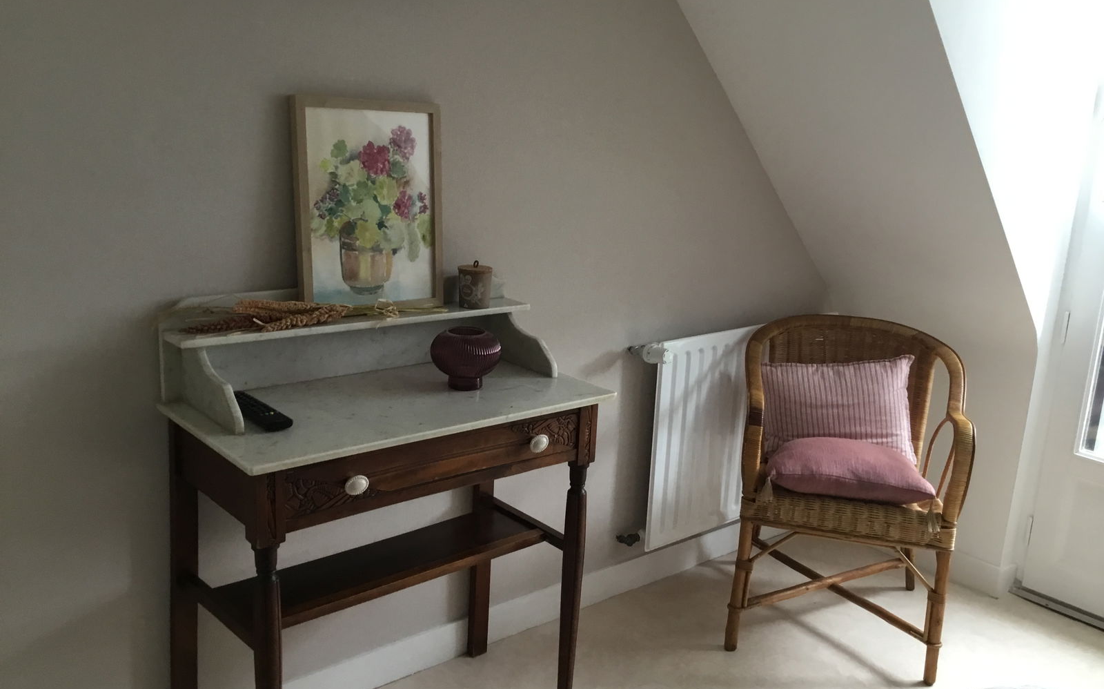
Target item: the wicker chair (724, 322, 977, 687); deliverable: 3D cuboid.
[{"bbox_3d":[0.787,0.367,2.659,0.576,0.800,0.579,6,14,13],"label":"wicker chair"}]

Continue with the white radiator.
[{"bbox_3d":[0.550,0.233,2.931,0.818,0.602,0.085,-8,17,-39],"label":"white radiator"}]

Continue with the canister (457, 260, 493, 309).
[{"bbox_3d":[-0.171,-0.136,2.195,0.077,0.101,0.077,3,13,-1],"label":"canister"}]

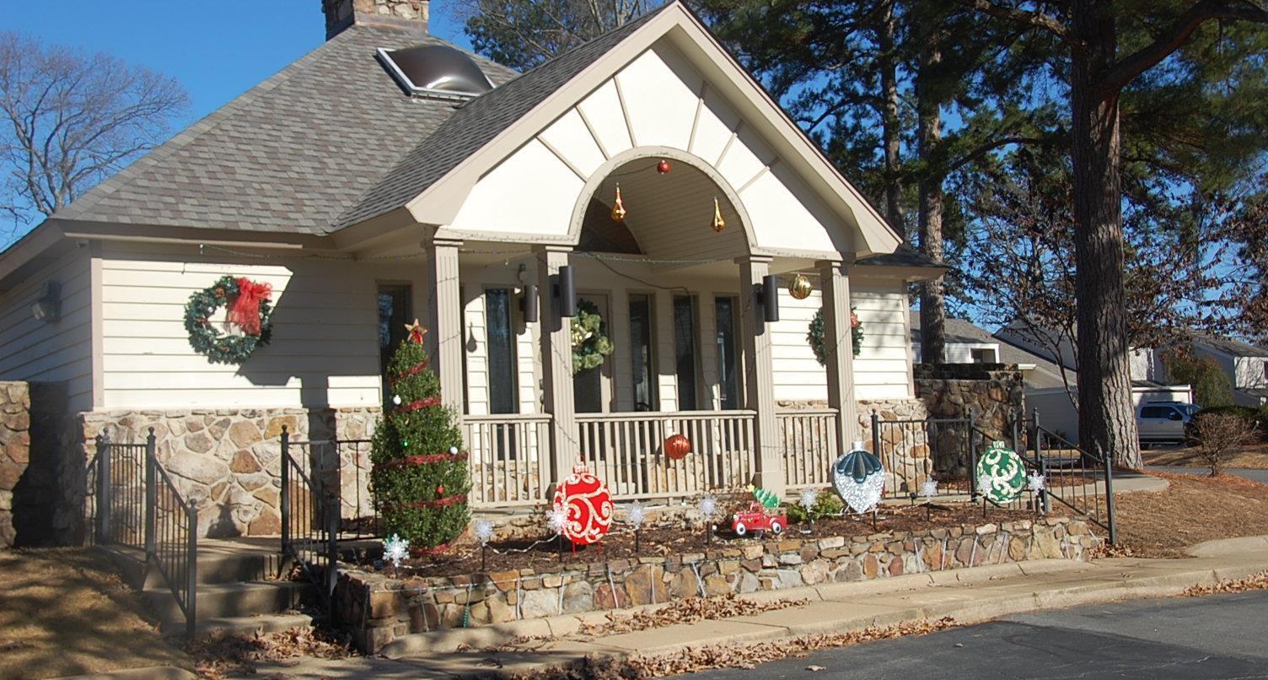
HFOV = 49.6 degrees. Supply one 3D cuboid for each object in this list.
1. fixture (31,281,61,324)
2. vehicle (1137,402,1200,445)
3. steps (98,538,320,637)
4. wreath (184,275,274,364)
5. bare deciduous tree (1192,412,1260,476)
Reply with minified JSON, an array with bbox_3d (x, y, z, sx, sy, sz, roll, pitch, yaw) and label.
[{"bbox_3d":[-5.572,-0.357,13.029,0.216,0.402,0.294,1,-6,-35],"label":"fixture"},{"bbox_3d":[21.662,3.539,57.000,5.300,1.870,1.980,-5,-5,22],"label":"vehicle"},{"bbox_3d":[-3.410,1.869,10.671,1.058,0.454,3.626,0,-6,-29],"label":"steps"},{"bbox_3d":[-3.783,-0.185,12.815,0.823,0.823,0.196,1,-6,-35],"label":"wreath"},{"bbox_3d":[8.611,1.538,20.000,0.970,0.900,0.950,-5,-5,23],"label":"bare deciduous tree"}]

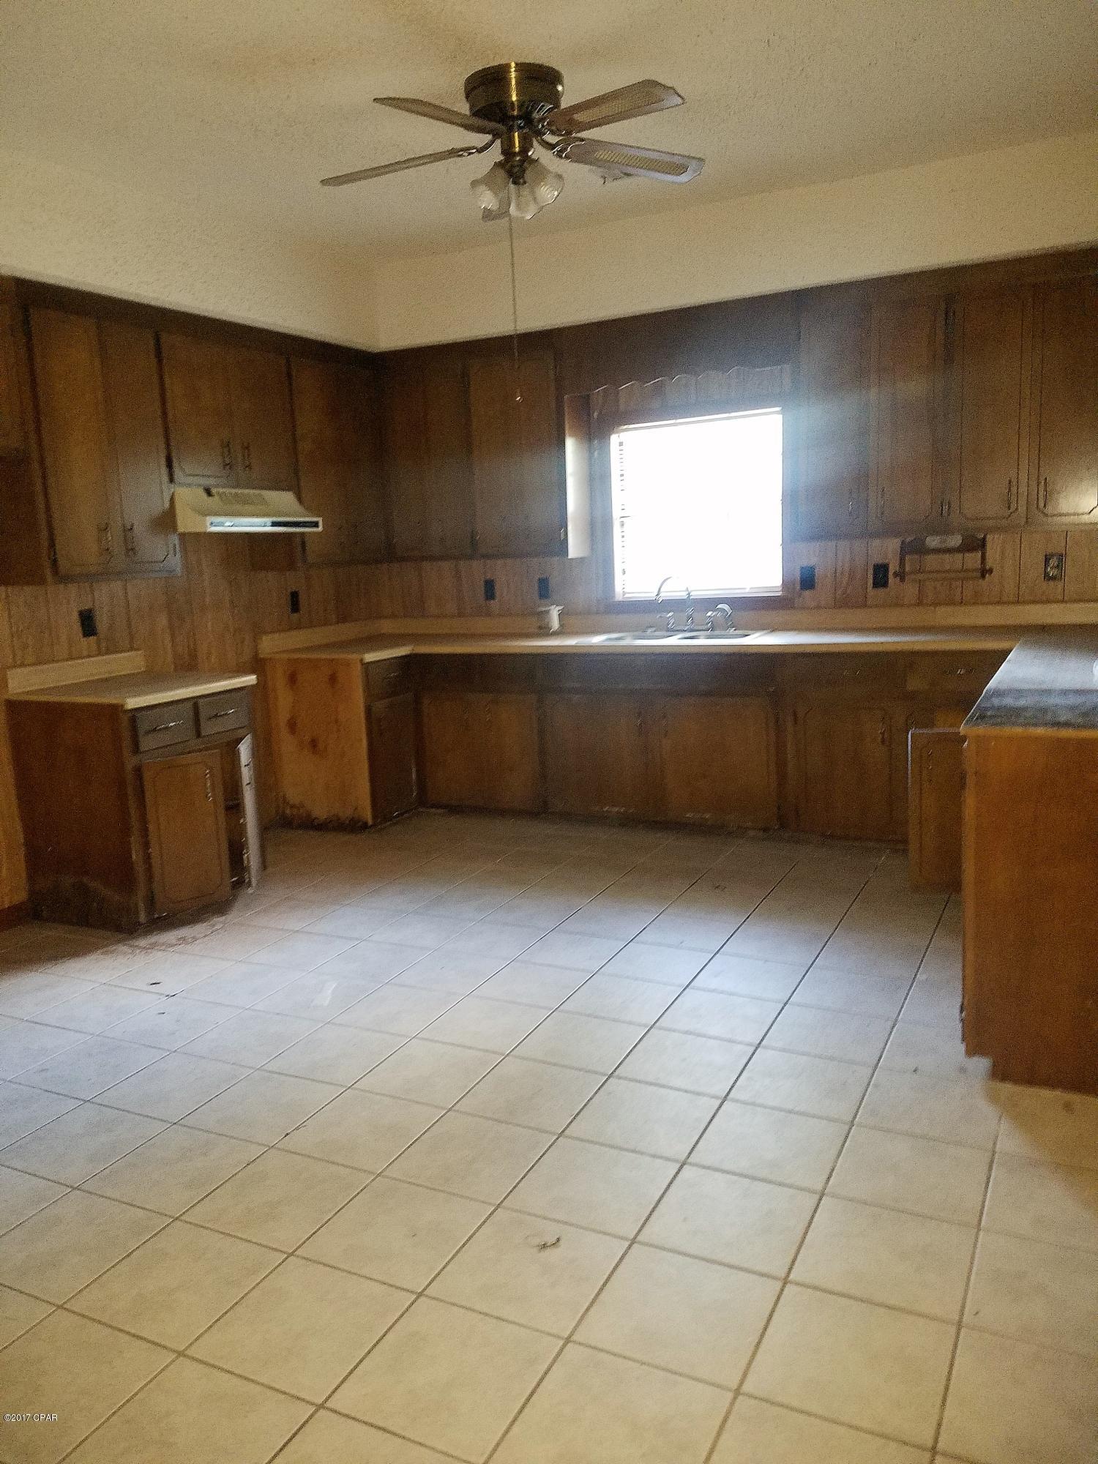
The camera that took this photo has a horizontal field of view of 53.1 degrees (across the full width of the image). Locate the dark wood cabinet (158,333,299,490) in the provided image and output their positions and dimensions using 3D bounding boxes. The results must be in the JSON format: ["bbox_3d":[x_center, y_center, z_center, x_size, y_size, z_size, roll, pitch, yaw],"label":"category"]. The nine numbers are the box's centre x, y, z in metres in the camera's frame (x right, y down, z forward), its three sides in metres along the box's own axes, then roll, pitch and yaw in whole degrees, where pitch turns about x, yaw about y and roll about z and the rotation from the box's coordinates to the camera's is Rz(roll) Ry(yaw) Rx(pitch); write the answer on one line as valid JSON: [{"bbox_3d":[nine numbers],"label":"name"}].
[{"bbox_3d":[-1.596,-1.464,5.182,0.320,0.658,0.834,2,11,26],"label":"dark wood cabinet"}]

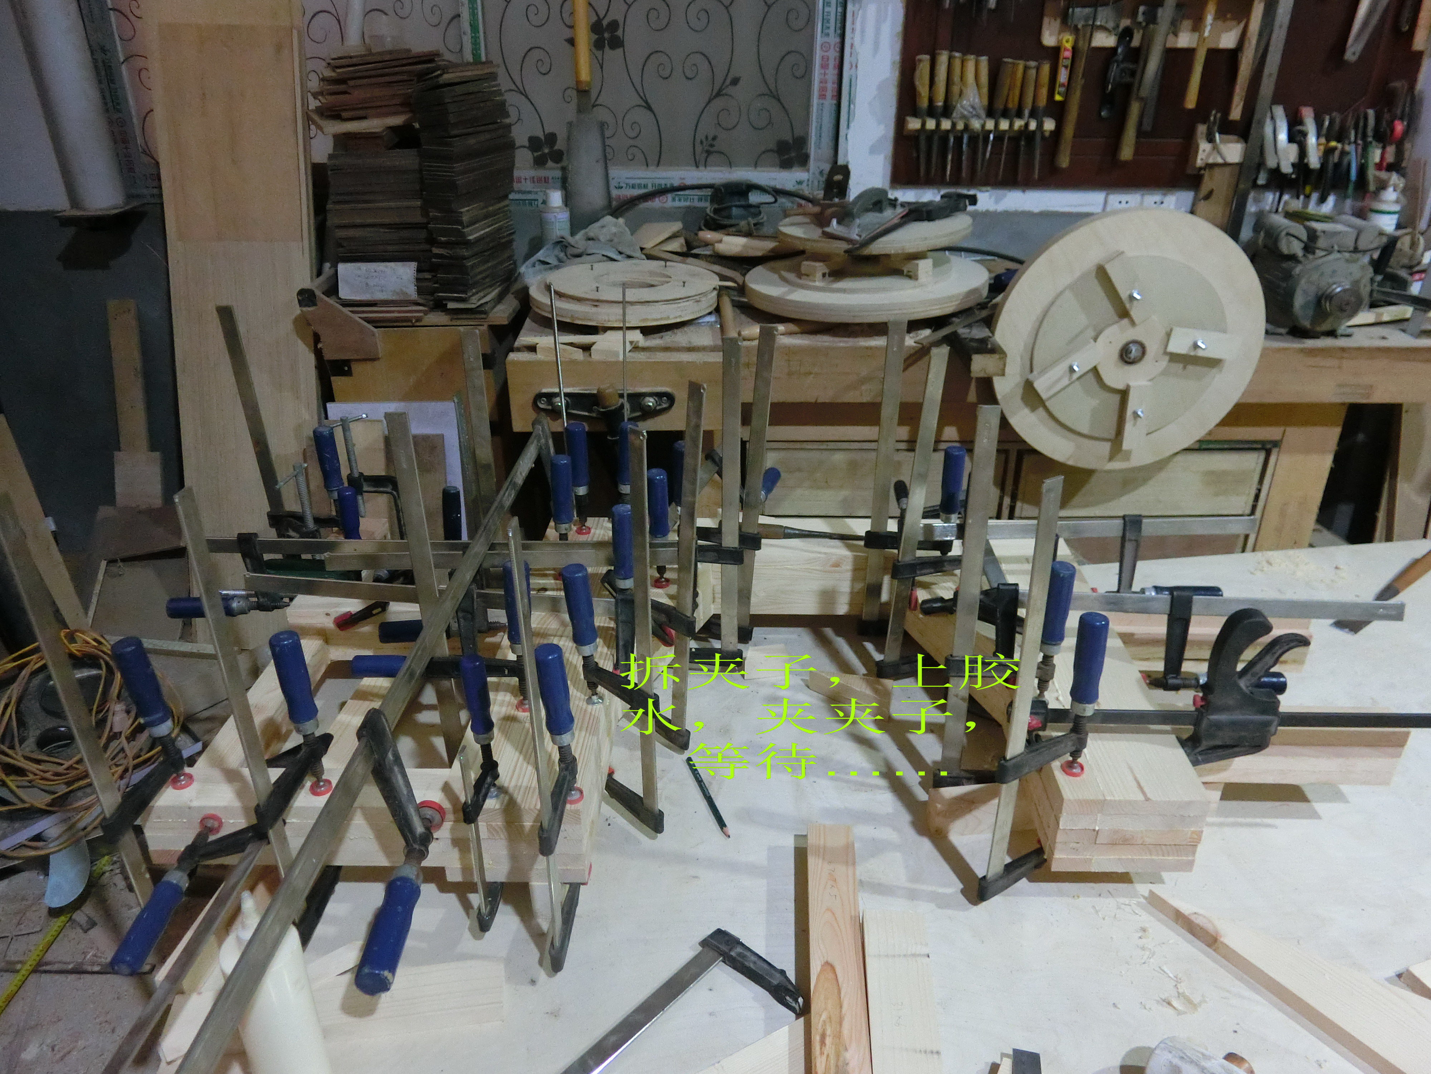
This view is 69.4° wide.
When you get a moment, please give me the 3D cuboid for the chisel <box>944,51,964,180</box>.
[{"bbox_3d":[0.555,-0.981,2.428,0.031,0.283,0.031,-2,29,1],"label":"chisel"}]

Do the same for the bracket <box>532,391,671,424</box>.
[{"bbox_3d":[-0.207,-0.243,1.935,0.262,0.060,0.035,0,28,0],"label":"bracket"}]

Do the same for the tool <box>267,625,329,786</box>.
[{"bbox_3d":[-0.462,0.201,1.160,0.031,0.214,0.031,-1,27,0],"label":"tool"}]

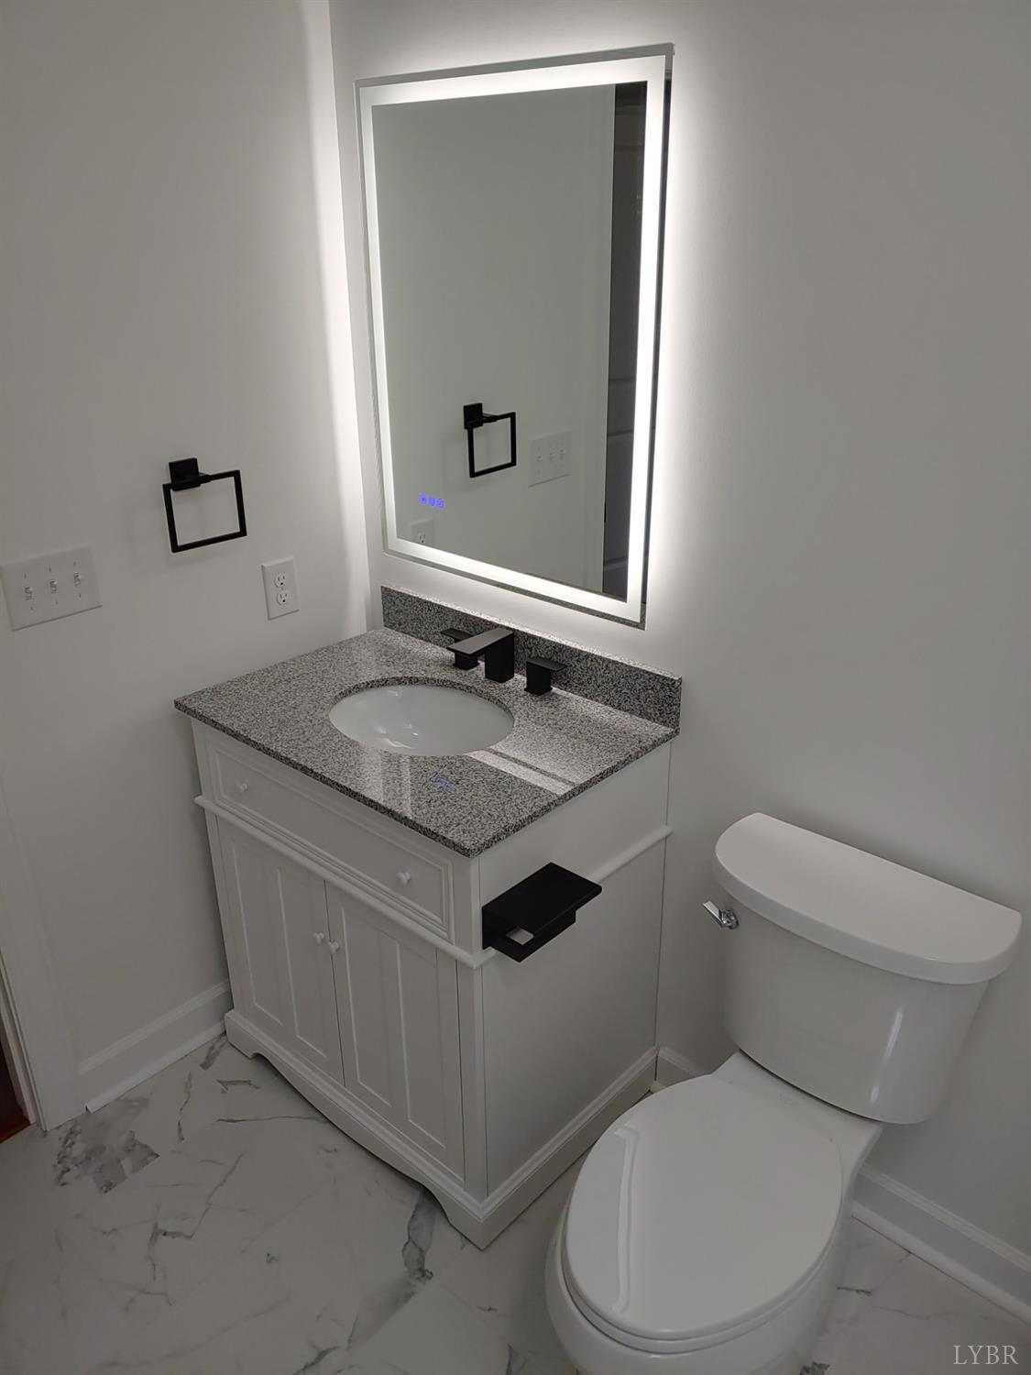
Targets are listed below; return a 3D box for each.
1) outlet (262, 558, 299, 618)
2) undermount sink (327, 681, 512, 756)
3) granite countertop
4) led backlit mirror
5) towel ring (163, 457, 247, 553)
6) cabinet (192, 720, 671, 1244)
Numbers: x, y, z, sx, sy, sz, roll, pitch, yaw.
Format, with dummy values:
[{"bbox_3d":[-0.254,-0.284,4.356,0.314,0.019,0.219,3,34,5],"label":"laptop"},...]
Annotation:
[{"bbox_3d":[-0.505,-0.214,2.149,0.007,0.125,0.083,20,31,37],"label":"outlet"},{"bbox_3d":[-0.182,0.135,1.952,0.416,0.150,0.332,20,31,37],"label":"undermount sink"},{"bbox_3d":[-0.183,0.061,1.913,0.815,0.020,0.559,20,31,37],"label":"granite countertop"},{"bbox_3d":[-0.023,-0.615,1.834,0.704,0.898,0.036,20,31,37],"label":"led backlit mirror"},{"bbox_3d":[-0.610,-0.357,1.905,0.068,0.154,0.167,20,31,37],"label":"towel ring"},{"bbox_3d":[-0.180,0.456,2.091,0.803,0.851,0.556,20,31,37],"label":"cabinet"}]

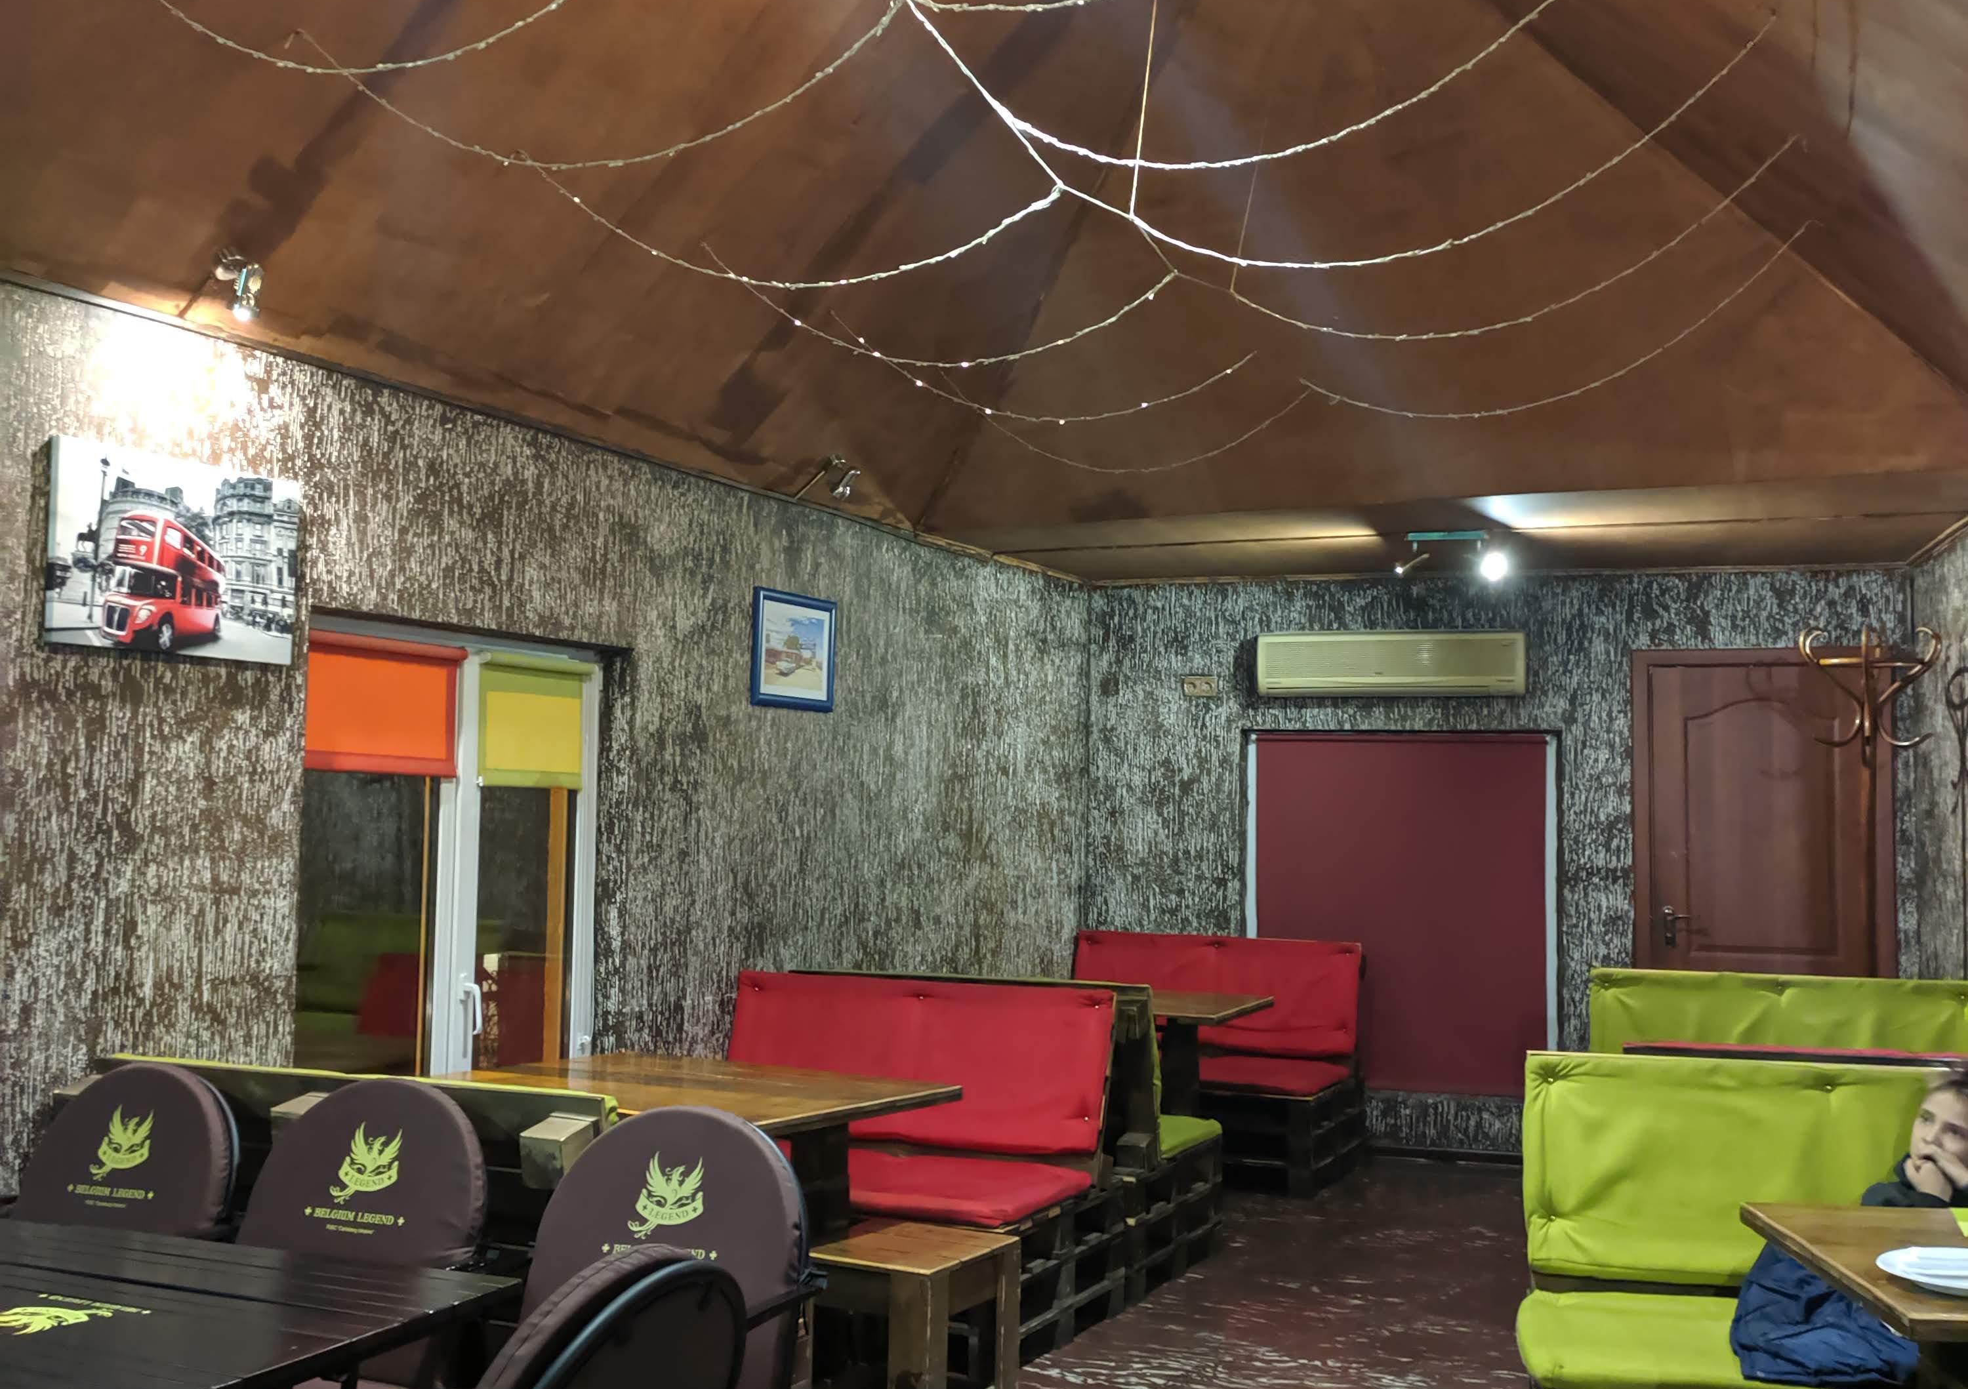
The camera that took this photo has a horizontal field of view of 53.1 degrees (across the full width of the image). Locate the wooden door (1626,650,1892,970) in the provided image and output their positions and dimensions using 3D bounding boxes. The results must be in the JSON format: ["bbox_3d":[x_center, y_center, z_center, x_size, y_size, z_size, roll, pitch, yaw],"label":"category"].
[{"bbox_3d":[3.020,0.856,7.654,0.951,2.052,0.100,-1,-4,23],"label":"wooden door"}]

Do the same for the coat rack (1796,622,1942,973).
[{"bbox_3d":[2.914,0.781,6.464,0.460,2.054,0.460,-1,-4,23],"label":"coat rack"}]

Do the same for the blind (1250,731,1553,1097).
[{"bbox_3d":[1.750,0.921,8.342,1.234,1.504,0.060,0,-4,20],"label":"blind"}]

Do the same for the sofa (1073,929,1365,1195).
[{"bbox_3d":[0.823,1.449,7.925,1.285,0.900,0.820,-1,-4,25],"label":"sofa"}]

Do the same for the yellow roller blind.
[{"bbox_3d":[-1.288,0.087,5.643,0.050,0.354,0.467,-1,-4,27],"label":"yellow roller blind"}]

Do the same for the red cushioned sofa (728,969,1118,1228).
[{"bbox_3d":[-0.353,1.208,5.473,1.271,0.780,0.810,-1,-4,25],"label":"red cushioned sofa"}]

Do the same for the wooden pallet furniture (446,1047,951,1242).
[{"bbox_3d":[-0.708,1.264,4.497,1.088,0.743,0.713,-2,-4,34],"label":"wooden pallet furniture"}]

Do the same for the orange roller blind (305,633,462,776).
[{"bbox_3d":[-1.558,0.036,5.127,0.050,0.349,0.563,-1,-4,27],"label":"orange roller blind"}]

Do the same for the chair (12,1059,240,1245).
[{"bbox_3d":[-1.721,1.119,3.461,0.590,0.890,0.630,-1,-4,23],"label":"chair"}]

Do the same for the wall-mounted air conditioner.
[{"bbox_3d":[1.699,-0.116,8.180,1.102,0.270,0.200,-1,-4,23],"label":"wall-mounted air conditioner"}]

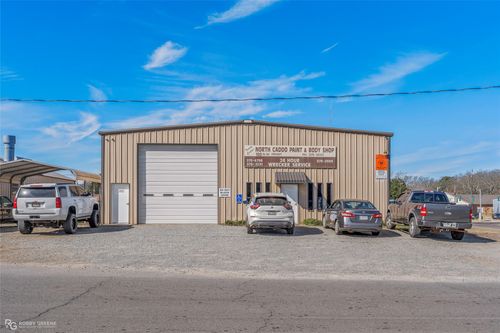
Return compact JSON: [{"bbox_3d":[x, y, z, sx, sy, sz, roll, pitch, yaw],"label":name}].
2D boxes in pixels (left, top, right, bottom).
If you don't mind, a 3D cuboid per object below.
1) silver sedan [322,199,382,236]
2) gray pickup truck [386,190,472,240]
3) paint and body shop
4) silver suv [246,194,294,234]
[{"bbox_3d":[4.450,2.160,20.903,1.800,1.490,4.630,0,-2,-1],"label":"silver sedan"},{"bbox_3d":[7.464,1.956,20.229,2.050,1.890,5.720,0,-2,4],"label":"gray pickup truck"},{"bbox_3d":[-0.436,0.615,33.888,15.700,5.550,17.500,0,-2,-2],"label":"paint and body shop"},{"bbox_3d":[0.831,2.017,20.804,1.950,1.690,4.890,0,-2,-2],"label":"silver suv"}]

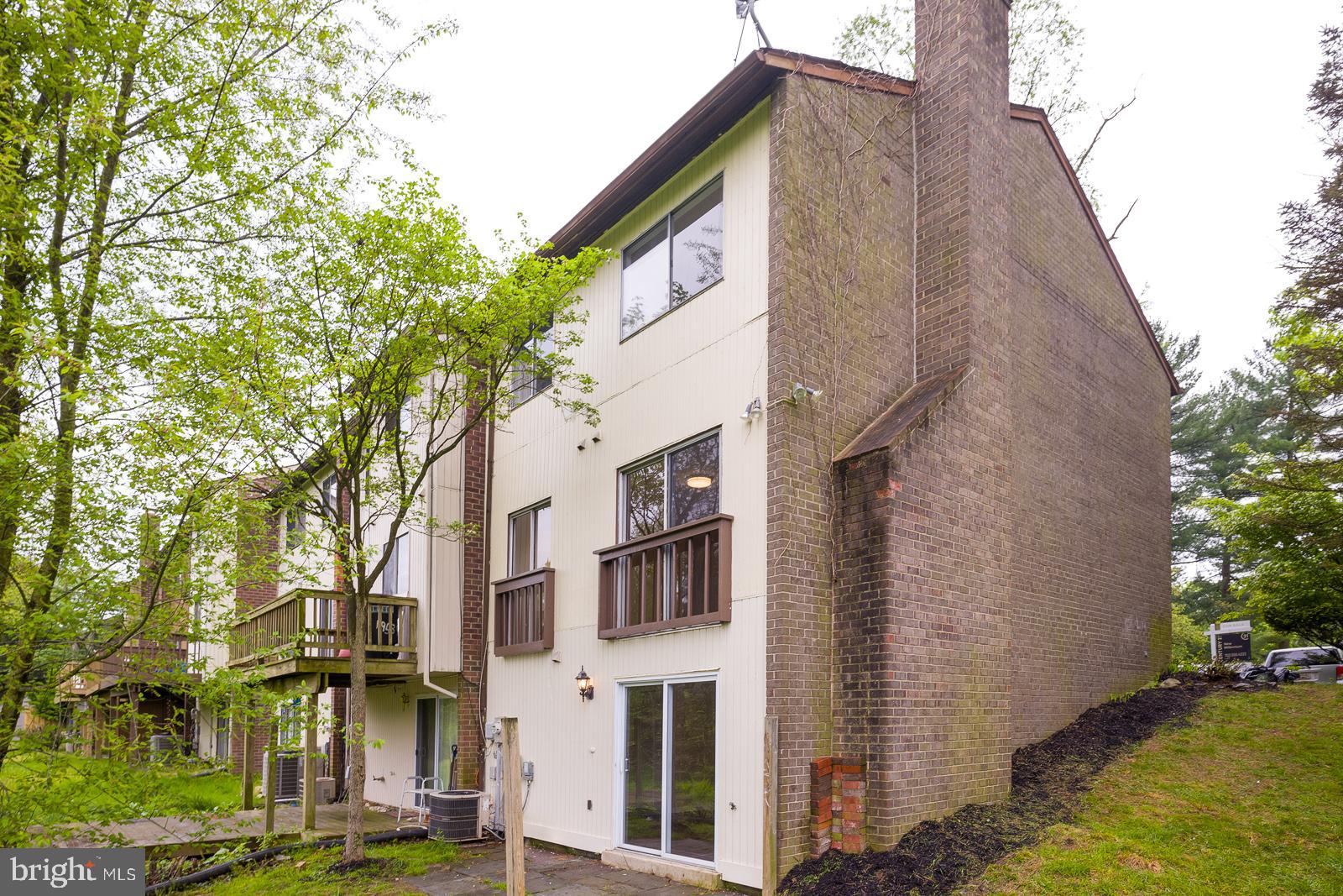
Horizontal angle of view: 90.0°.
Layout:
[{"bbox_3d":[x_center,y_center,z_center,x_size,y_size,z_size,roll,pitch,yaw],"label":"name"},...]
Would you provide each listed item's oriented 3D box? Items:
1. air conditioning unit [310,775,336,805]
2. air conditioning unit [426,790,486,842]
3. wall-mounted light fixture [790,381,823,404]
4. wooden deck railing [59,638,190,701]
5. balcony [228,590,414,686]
[{"bbox_3d":[-6.952,6.791,13.300,0.520,0.540,0.500,15,-23,-38],"label":"air conditioning unit"},{"bbox_3d":[-3.029,5.192,9.500,0.650,0.580,0.650,15,-23,-38],"label":"air conditioning unit"},{"bbox_3d":[1.275,-0.526,6.350,0.270,0.180,0.190,15,-23,-38],"label":"wall-mounted light fixture"},{"bbox_3d":[-15.347,6.311,19.200,1.900,1.350,5.300,15,-23,-38],"label":"wooden deck railing"},{"bbox_3d":[-6.412,3.490,12.050,1.700,1.220,4.800,15,-23,-38],"label":"balcony"}]

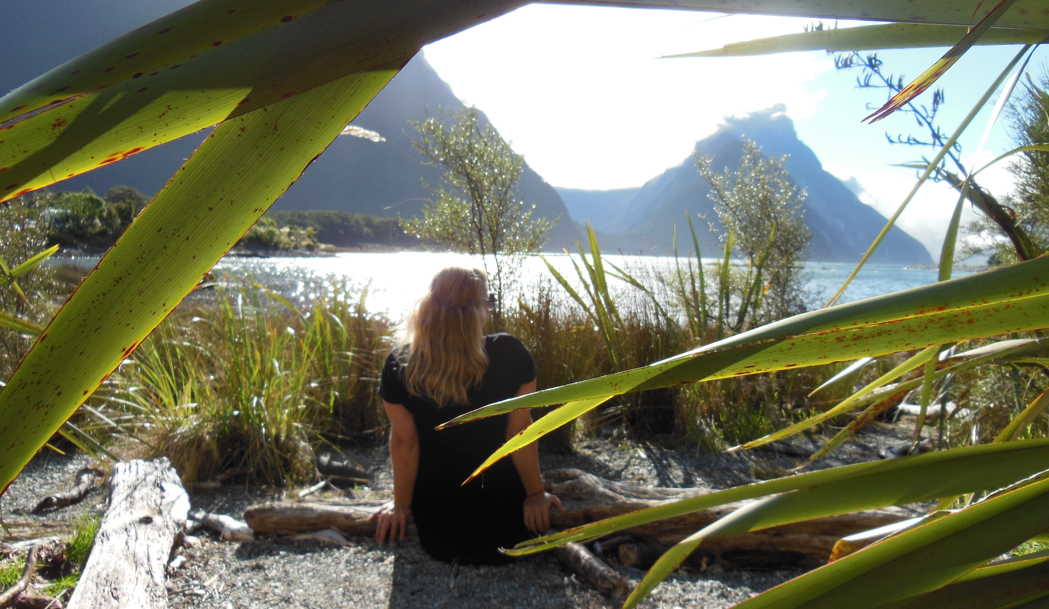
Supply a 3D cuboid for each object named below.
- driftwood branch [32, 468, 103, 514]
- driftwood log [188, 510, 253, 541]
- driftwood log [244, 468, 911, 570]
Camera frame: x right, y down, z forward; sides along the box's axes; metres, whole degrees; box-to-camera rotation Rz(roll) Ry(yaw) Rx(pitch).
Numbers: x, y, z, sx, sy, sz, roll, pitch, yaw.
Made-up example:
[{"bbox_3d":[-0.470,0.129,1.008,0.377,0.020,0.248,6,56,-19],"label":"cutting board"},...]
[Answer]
[{"bbox_3d":[-1.653,0.670,2.772,0.100,0.070,0.350,2,4,6],"label":"driftwood branch"},{"bbox_3d":[-0.979,0.713,2.468,0.250,0.070,0.080,3,4,14],"label":"driftwood log"},{"bbox_3d":[0.127,0.687,2.509,2.100,0.210,0.310,2,4,4],"label":"driftwood log"}]

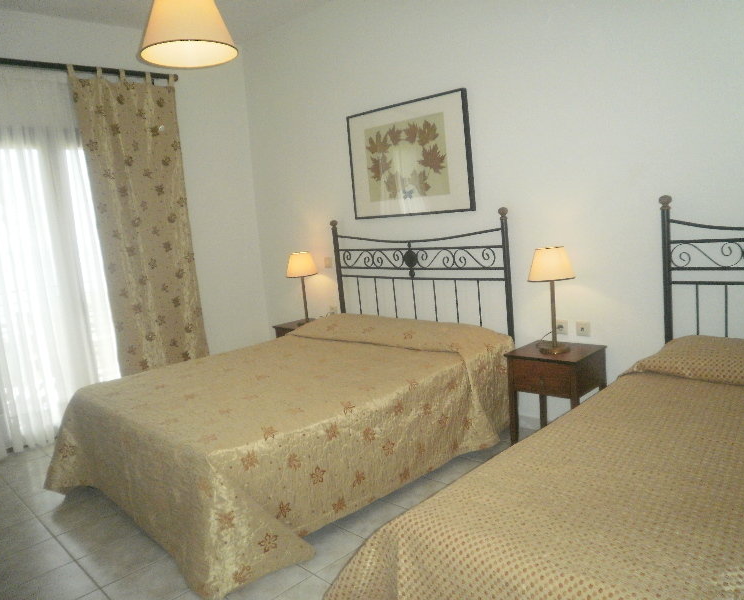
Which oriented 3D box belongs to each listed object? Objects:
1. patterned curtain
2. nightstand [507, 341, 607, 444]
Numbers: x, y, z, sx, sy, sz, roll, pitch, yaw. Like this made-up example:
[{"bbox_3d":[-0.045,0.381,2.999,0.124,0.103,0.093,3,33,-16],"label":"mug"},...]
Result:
[{"bbox_3d":[-1.839,-0.467,4.962,0.840,2.725,0.110,-12,11,-42],"label":"patterned curtain"},{"bbox_3d":[1.082,0.599,3.490,0.400,0.615,0.420,-12,11,-42],"label":"nightstand"}]

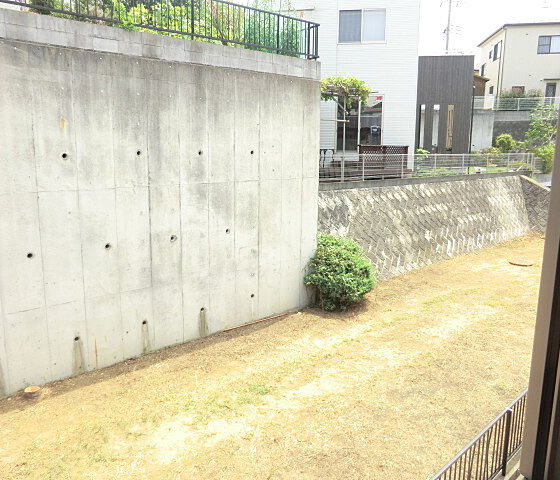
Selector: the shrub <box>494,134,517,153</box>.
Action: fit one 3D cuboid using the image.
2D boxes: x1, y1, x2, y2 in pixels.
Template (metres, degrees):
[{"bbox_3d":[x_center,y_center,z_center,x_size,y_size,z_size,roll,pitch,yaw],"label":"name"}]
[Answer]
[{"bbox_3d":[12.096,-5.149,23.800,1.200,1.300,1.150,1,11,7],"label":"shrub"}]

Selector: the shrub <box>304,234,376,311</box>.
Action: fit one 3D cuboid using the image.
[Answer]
[{"bbox_3d":[1.466,0.763,10.750,1.650,1.600,1.550,0,11,0],"label":"shrub"}]

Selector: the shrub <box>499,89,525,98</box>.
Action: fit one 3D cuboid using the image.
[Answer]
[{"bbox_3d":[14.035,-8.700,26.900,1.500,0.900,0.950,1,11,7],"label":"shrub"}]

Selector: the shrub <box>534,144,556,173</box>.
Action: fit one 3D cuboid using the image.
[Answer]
[{"bbox_3d":[13.754,-4.181,22.900,1.250,1.450,1.150,1,11,7],"label":"shrub"}]

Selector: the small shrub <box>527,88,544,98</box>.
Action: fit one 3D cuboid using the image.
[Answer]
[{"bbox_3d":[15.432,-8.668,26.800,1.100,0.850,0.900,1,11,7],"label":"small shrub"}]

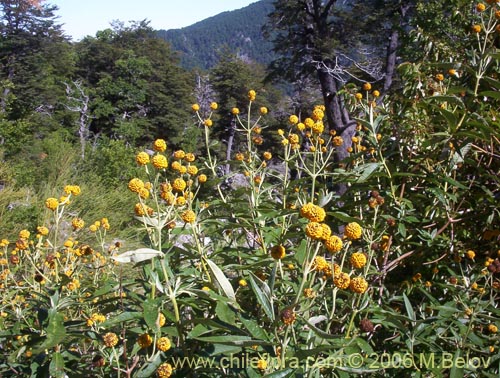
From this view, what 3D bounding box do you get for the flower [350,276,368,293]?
[{"bbox_3d":[0.183,0.161,0.940,0.028,0.028,0.028,0,4,0],"label":"flower"}]

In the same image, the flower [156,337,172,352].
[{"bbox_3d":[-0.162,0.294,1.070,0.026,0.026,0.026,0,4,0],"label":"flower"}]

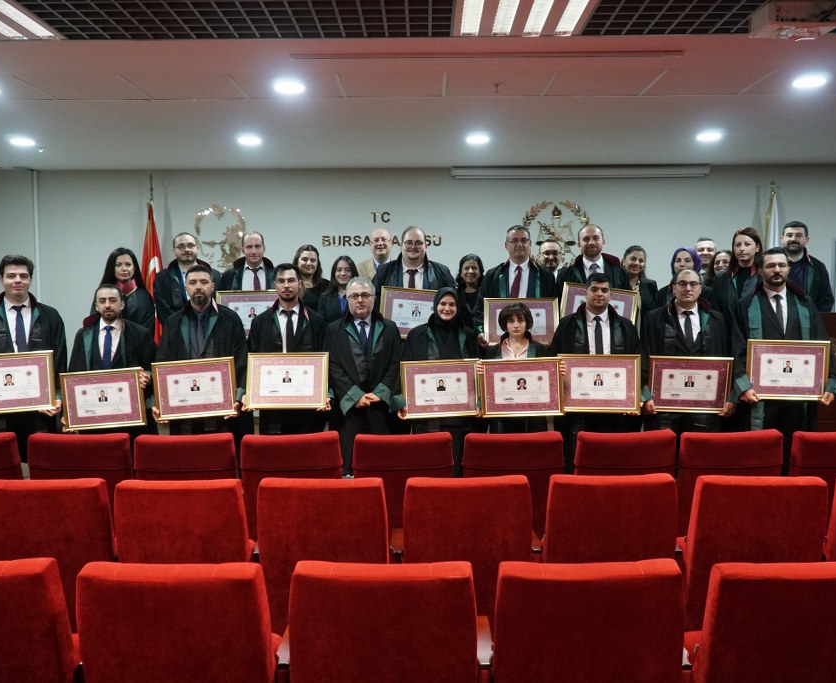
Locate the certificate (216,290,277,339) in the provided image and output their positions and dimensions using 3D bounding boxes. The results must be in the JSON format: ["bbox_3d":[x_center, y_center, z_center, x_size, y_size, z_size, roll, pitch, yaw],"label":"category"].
[{"bbox_3d":[-1.168,-0.184,5.430,0.510,0.360,0.030,0,3,0],"label":"certificate"}]

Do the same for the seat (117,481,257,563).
[{"bbox_3d":[-0.912,0.979,3.304,0.560,0.920,0.580,0,4,1],"label":"seat"}]

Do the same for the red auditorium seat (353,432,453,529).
[{"bbox_3d":[-0.066,0.926,4.178,0.560,0.940,0.600,0,3,0],"label":"red auditorium seat"}]

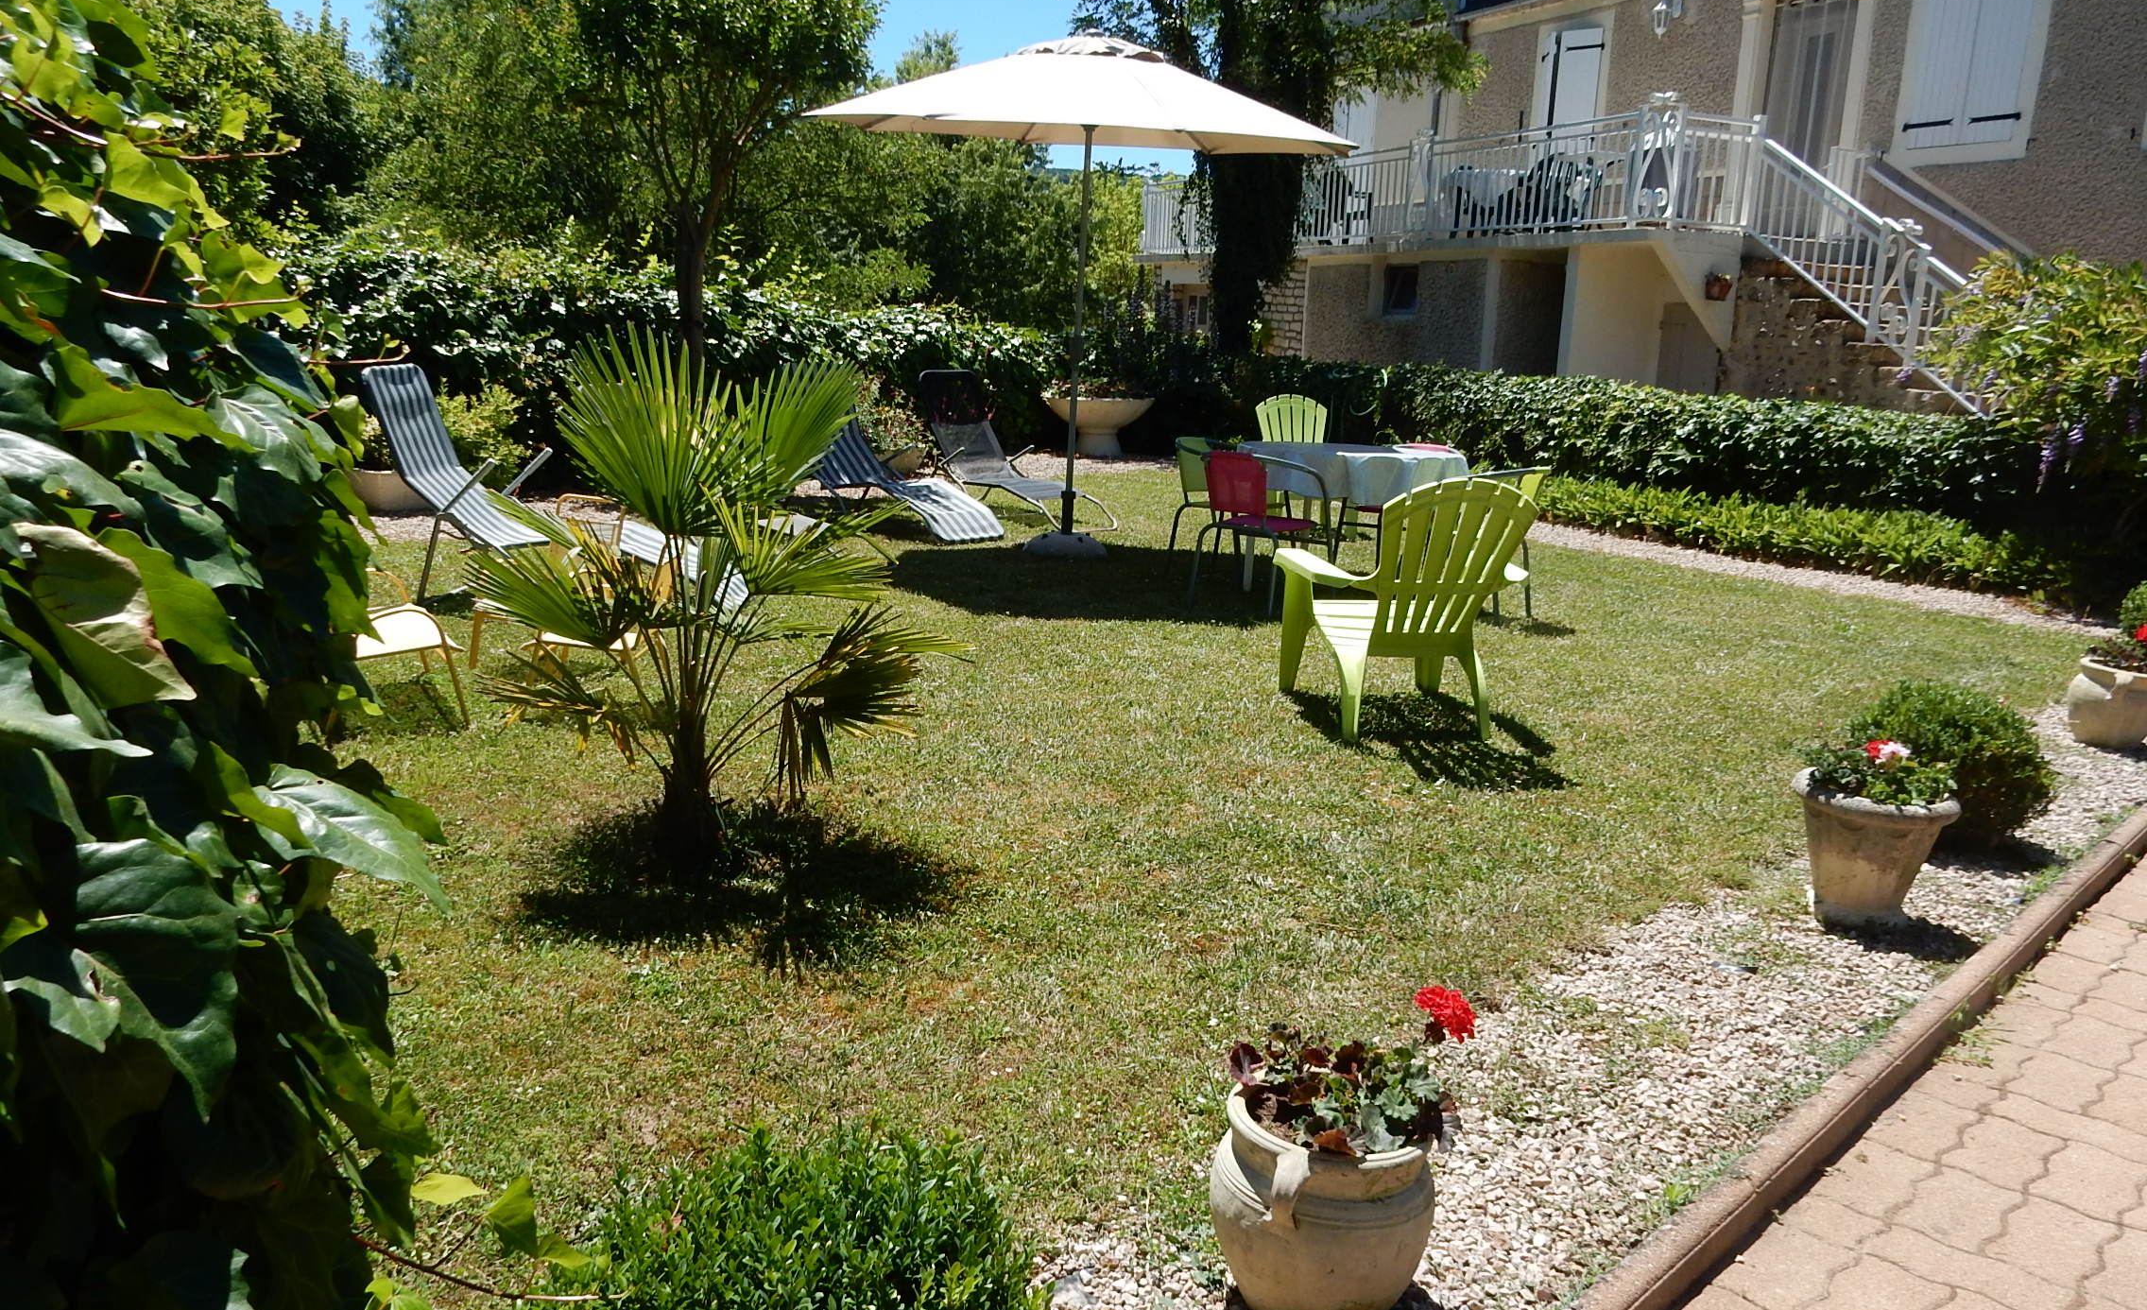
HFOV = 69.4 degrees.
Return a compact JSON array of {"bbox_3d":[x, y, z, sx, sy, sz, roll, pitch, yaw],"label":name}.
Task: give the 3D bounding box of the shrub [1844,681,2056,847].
[{"bbox_3d":[2.385,0.291,4.230,0.499,0.437,0.499,9,13,29],"label":"shrub"}]

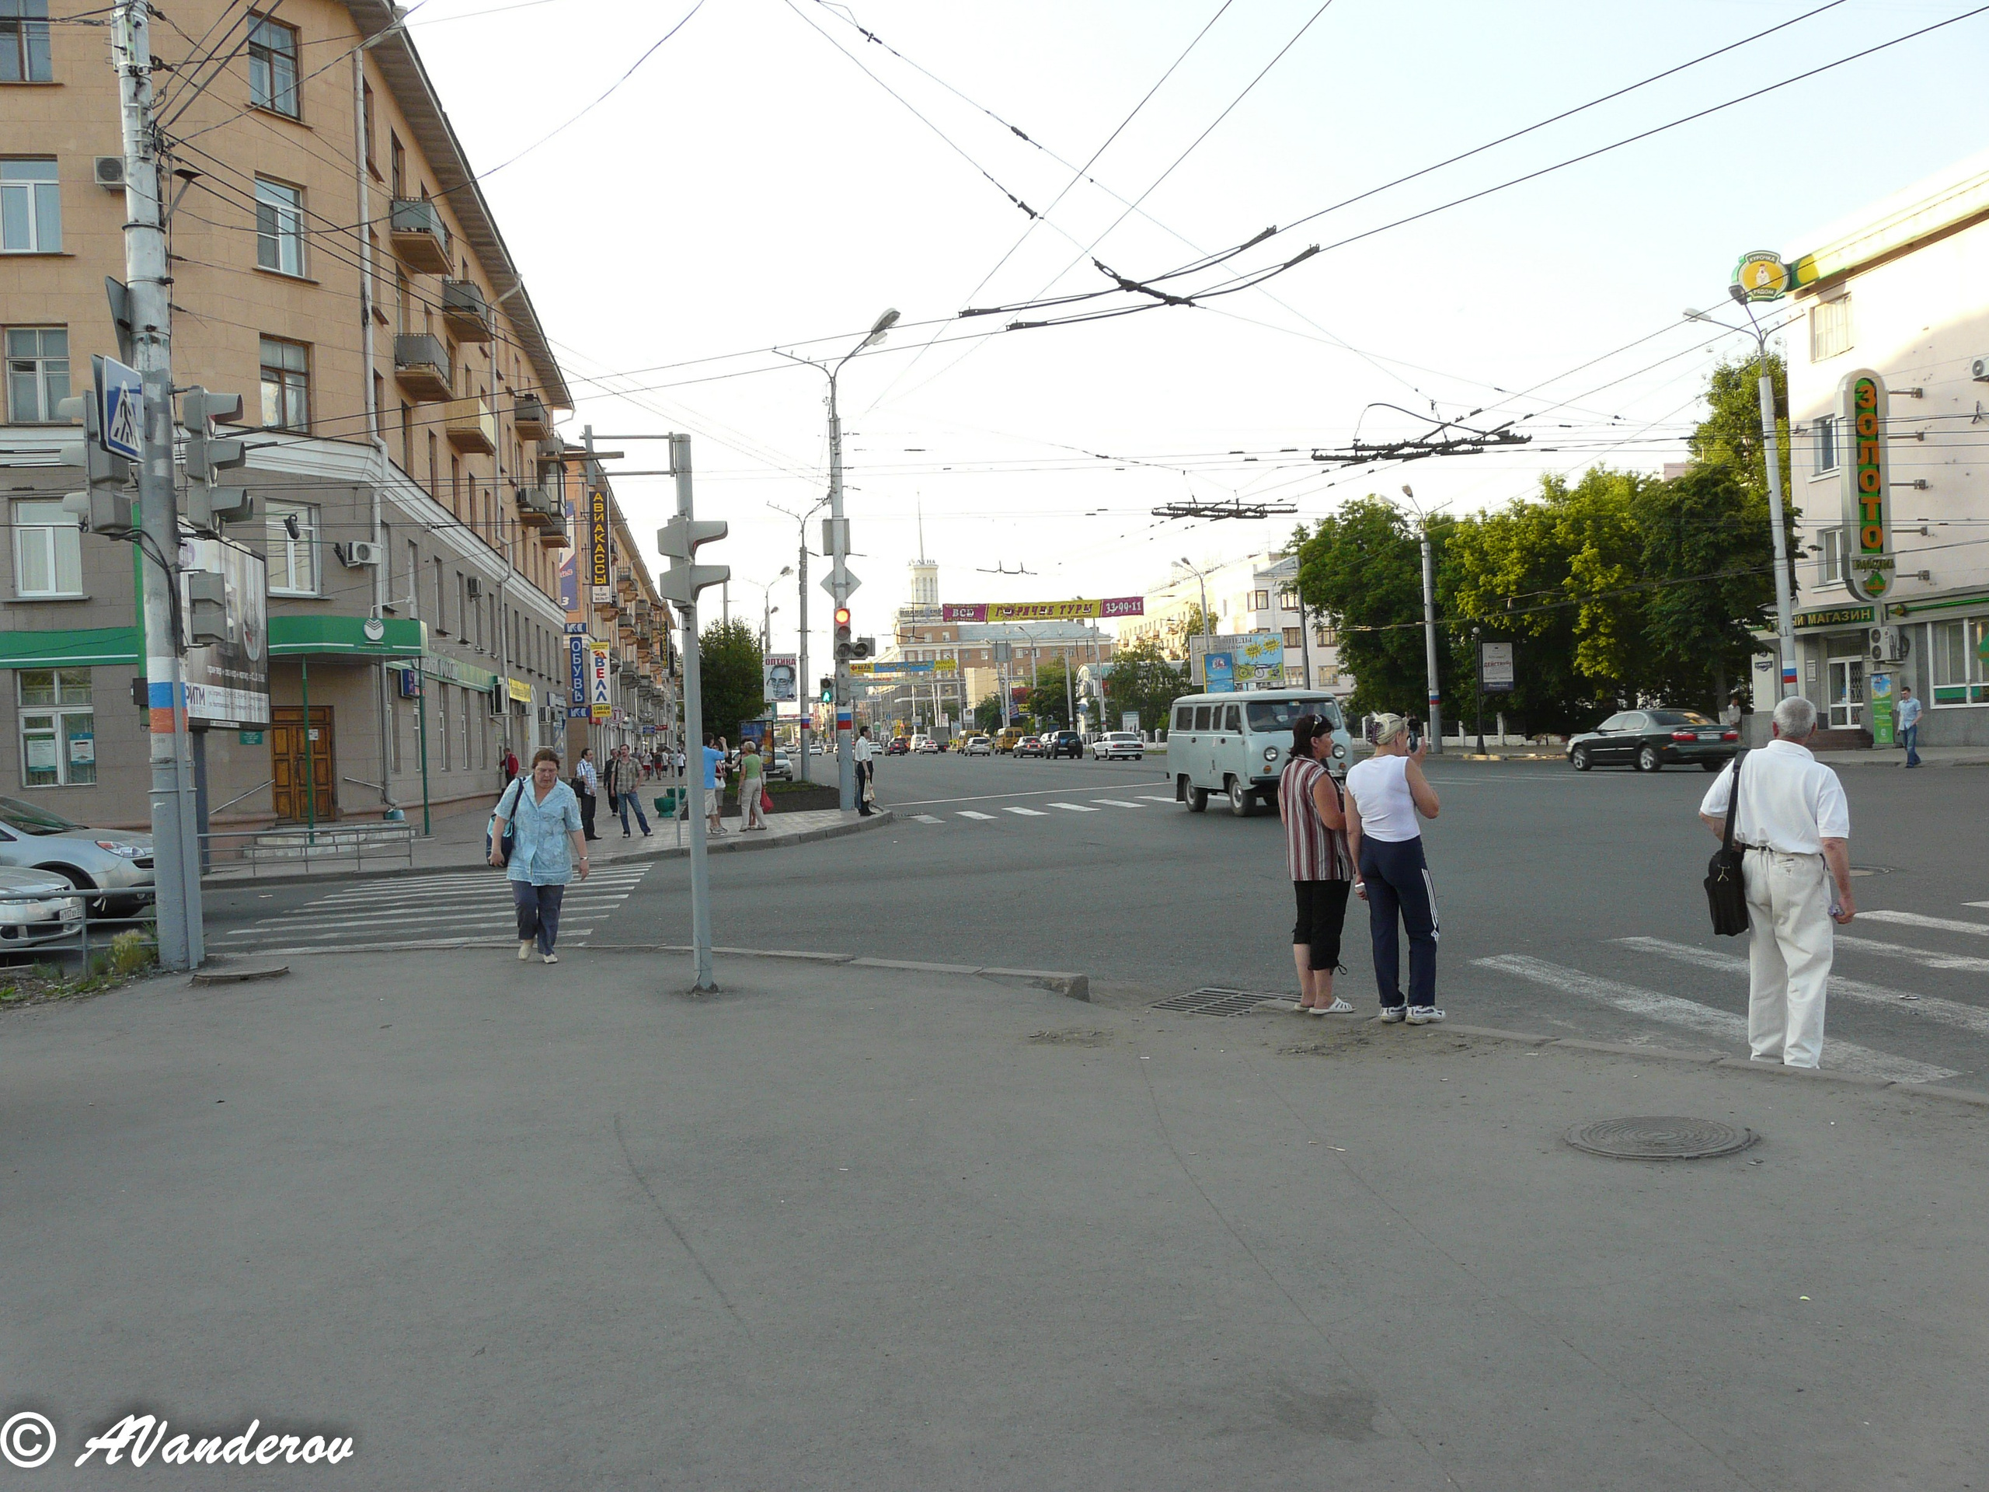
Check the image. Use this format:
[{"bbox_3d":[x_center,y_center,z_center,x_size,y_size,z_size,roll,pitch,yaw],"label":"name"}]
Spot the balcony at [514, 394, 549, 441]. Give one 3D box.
[{"bbox_3d":[-17.443,-12.377,60.828,0.910,1.060,2.700,-2,0,-9],"label":"balcony"}]

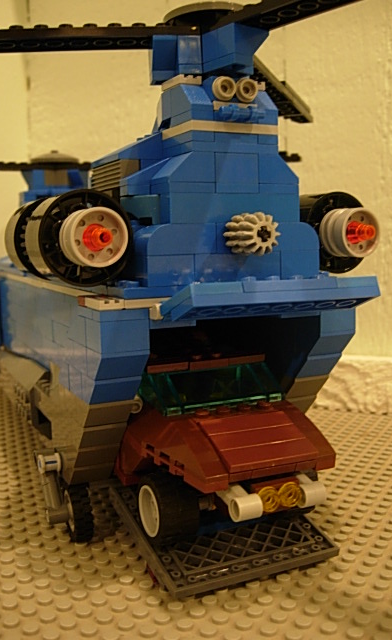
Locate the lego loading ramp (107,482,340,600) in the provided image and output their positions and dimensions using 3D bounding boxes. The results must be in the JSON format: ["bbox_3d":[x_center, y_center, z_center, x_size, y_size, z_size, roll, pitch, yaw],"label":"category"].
[{"bbox_3d":[0.009,0.075,0.249,0.064,0.004,0.064,-4,18,-24],"label":"lego loading ramp"}]

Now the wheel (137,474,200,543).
[{"bbox_3d":[-0.010,0.066,0.233,0.014,0.024,0.024,-4,6,-24],"label":"wheel"}]

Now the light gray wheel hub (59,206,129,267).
[{"bbox_3d":[-0.031,-0.025,0.203,0.018,0.018,0.014,-4,6,-24],"label":"light gray wheel hub"}]

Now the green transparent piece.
[{"bbox_3d":[0.005,0.024,0.255,0.048,0.011,0.029,-4,13,-24],"label":"green transparent piece"}]

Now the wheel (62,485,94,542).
[{"bbox_3d":[-0.045,0.074,0.257,0.008,0.024,0.024,-4,6,-24],"label":"wheel"}]

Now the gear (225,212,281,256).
[{"bbox_3d":[0.018,-0.027,0.212,0.014,0.014,0.016,-4,6,-24],"label":"gear"}]

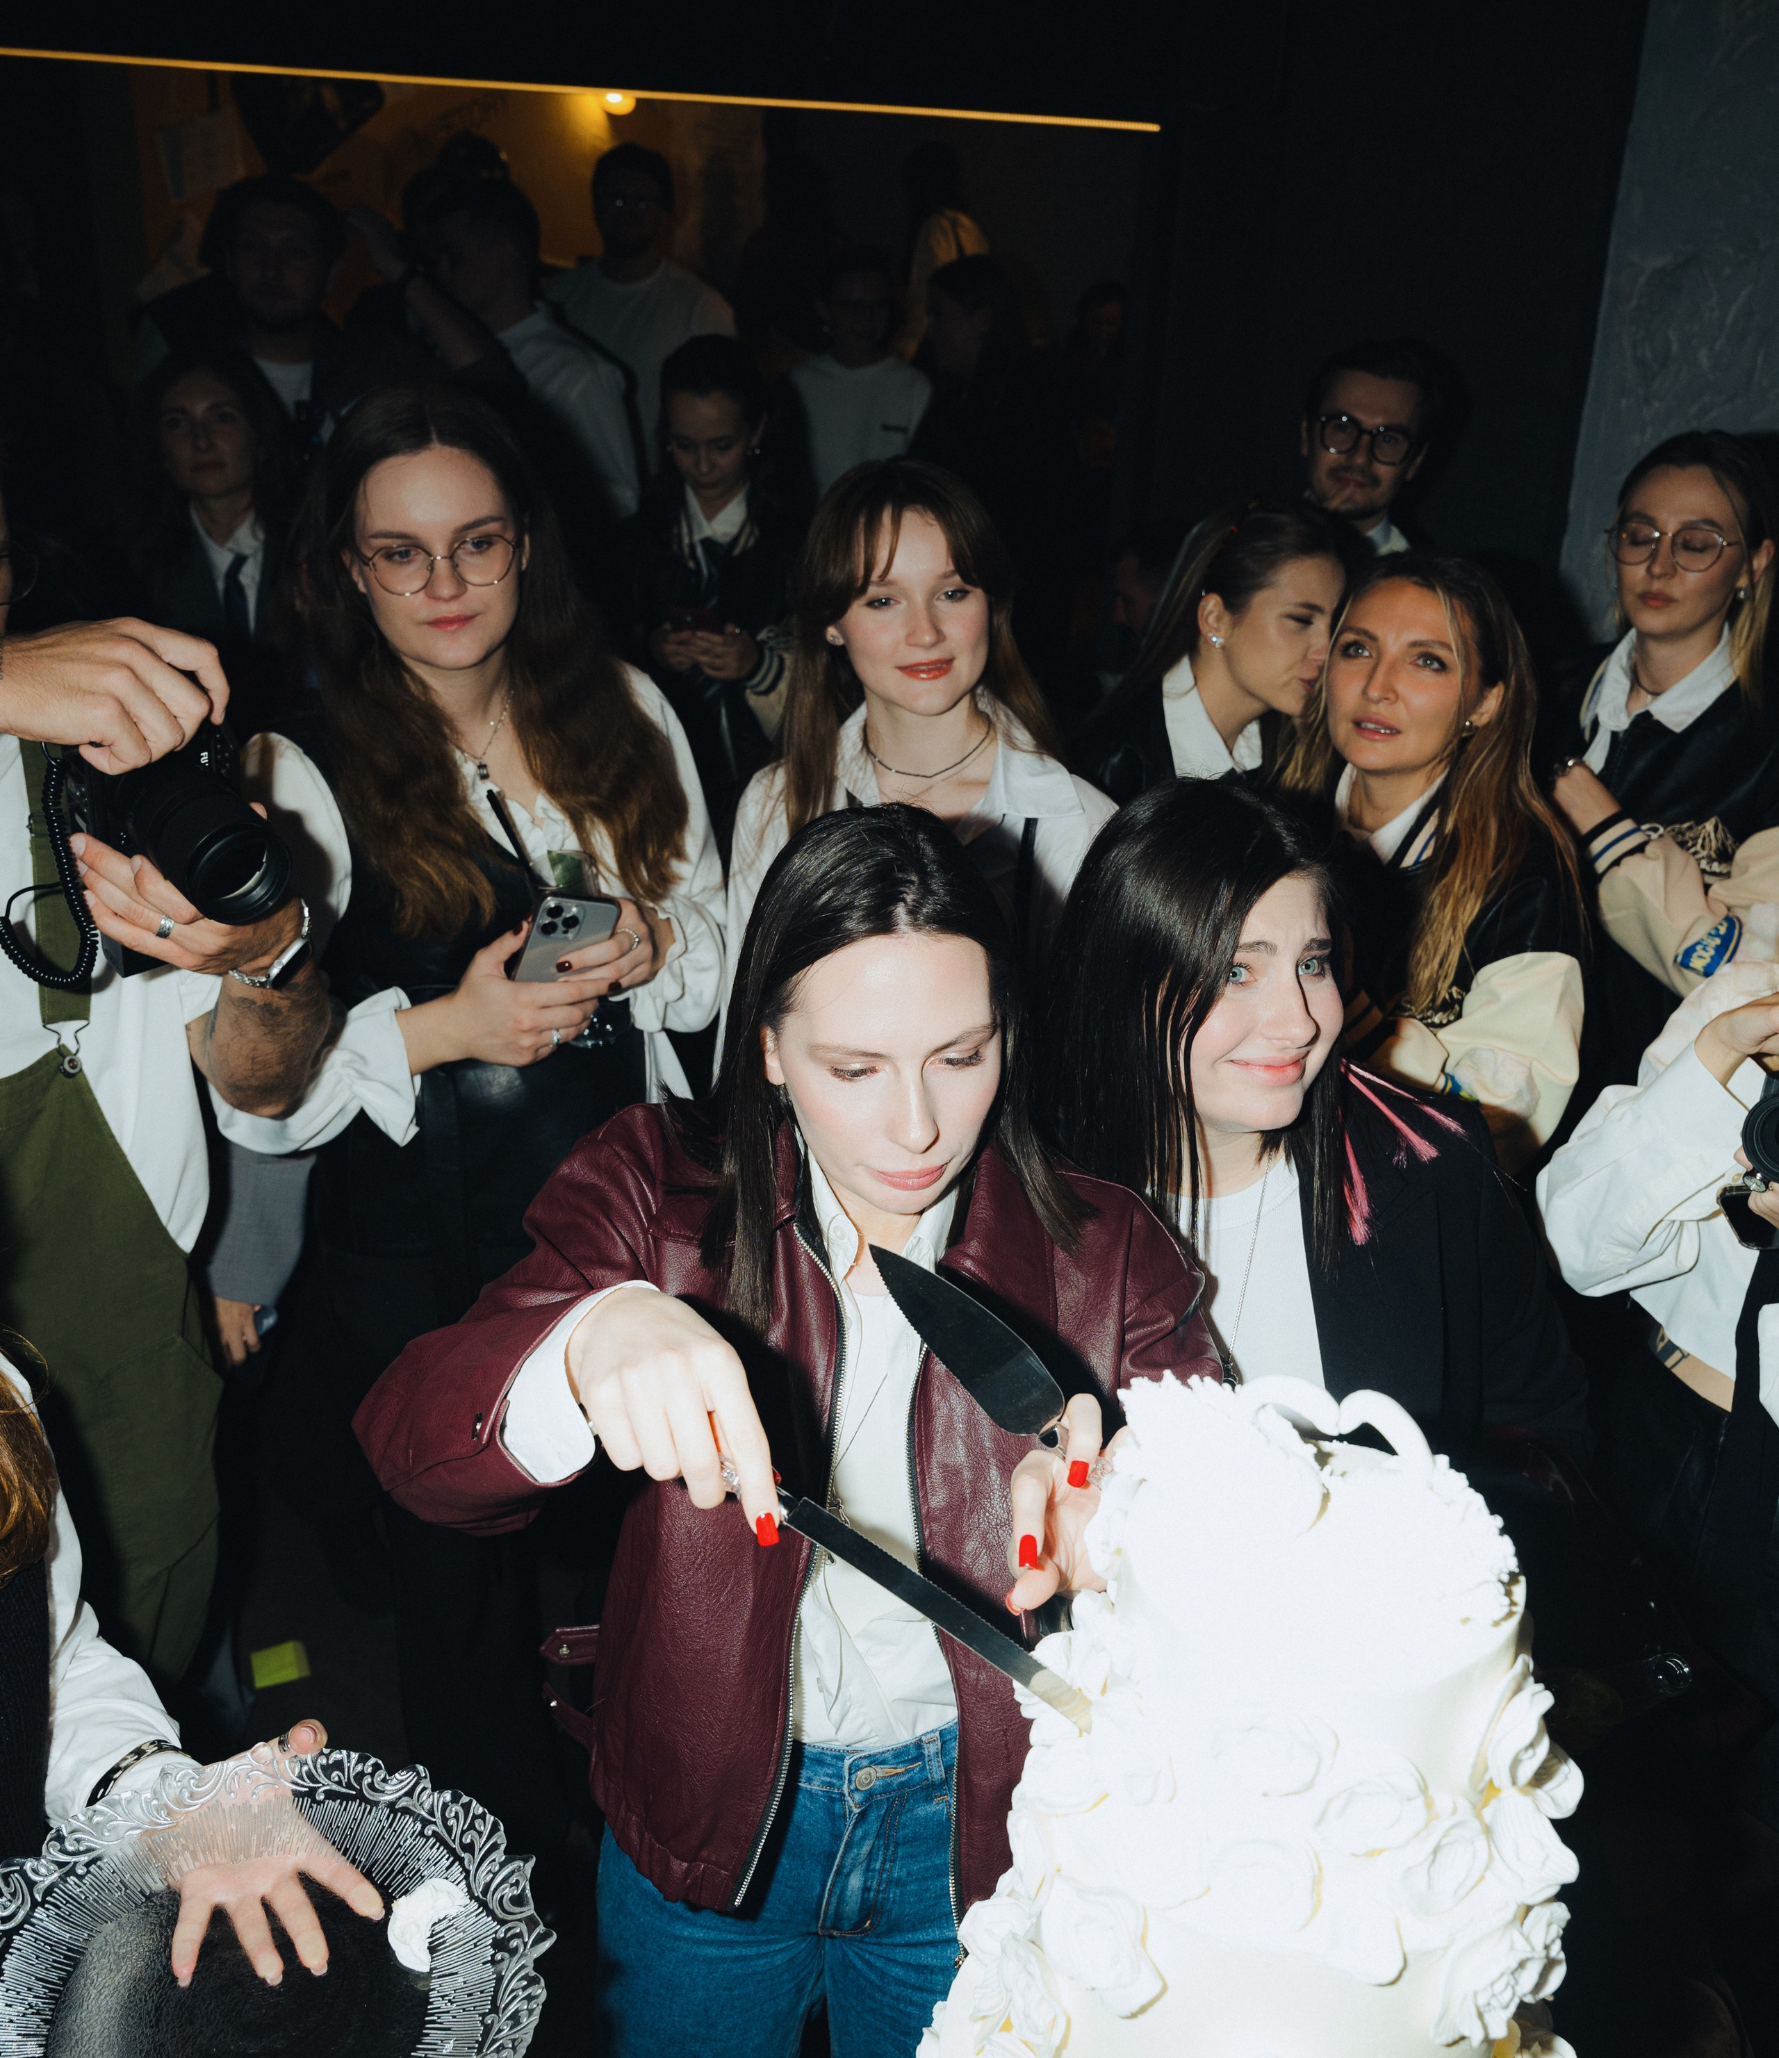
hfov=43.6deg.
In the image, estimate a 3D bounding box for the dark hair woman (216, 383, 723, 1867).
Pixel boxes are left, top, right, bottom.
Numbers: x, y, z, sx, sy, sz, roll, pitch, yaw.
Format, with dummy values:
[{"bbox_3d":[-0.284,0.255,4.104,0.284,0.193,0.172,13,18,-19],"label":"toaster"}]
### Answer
[{"bbox_3d":[-0.401,0.279,2.171,0.470,1.680,0.370,-4,23,-19],"label":"dark hair woman"}]

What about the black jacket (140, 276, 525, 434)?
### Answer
[{"bbox_3d":[-0.924,-0.876,3.759,0.620,0.700,0.340,-2,22,-13],"label":"black jacket"}]

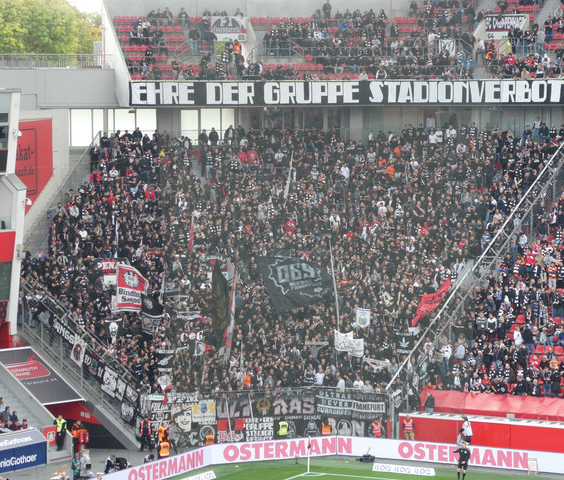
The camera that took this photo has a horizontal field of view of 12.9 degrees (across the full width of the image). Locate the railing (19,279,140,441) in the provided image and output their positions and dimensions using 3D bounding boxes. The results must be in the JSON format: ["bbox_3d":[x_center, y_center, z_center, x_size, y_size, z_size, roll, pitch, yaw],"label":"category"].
[{"bbox_3d":[-9.780,5.901,121.012,0.300,6.900,8.900,-3,5,-44],"label":"railing"}]

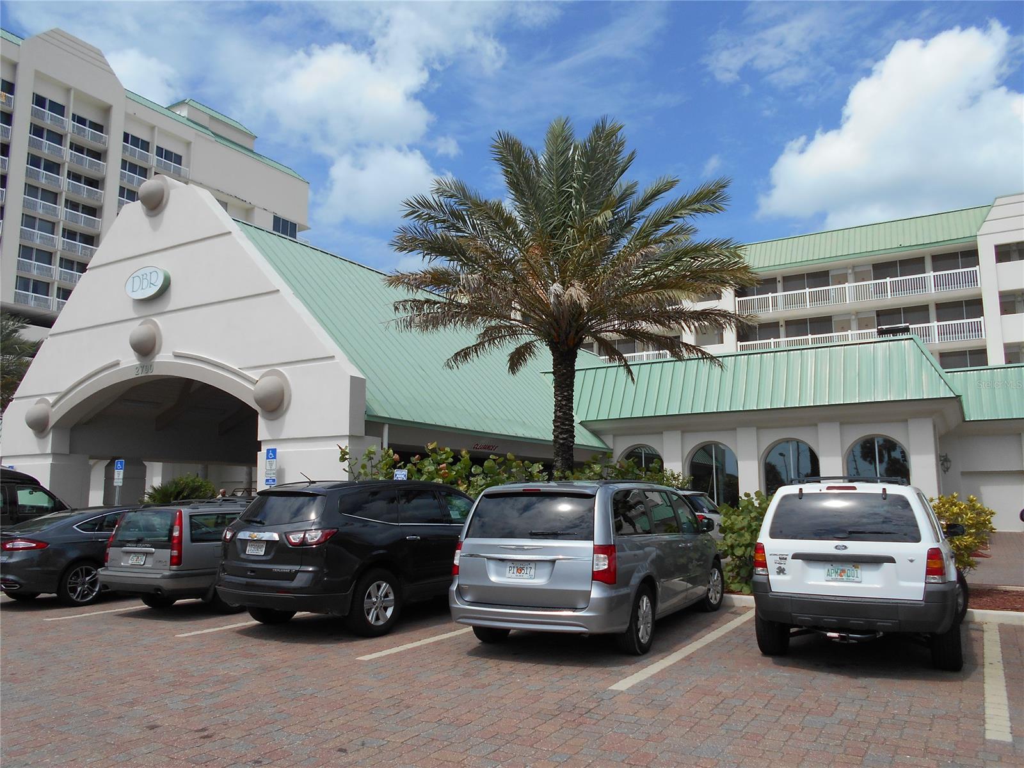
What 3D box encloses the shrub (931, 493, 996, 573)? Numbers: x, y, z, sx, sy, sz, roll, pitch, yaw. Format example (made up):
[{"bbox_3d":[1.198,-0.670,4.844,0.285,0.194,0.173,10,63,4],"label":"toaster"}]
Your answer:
[{"bbox_3d":[6.556,2.360,11.246,1.150,1.500,1.100,-5,-9,31],"label":"shrub"}]

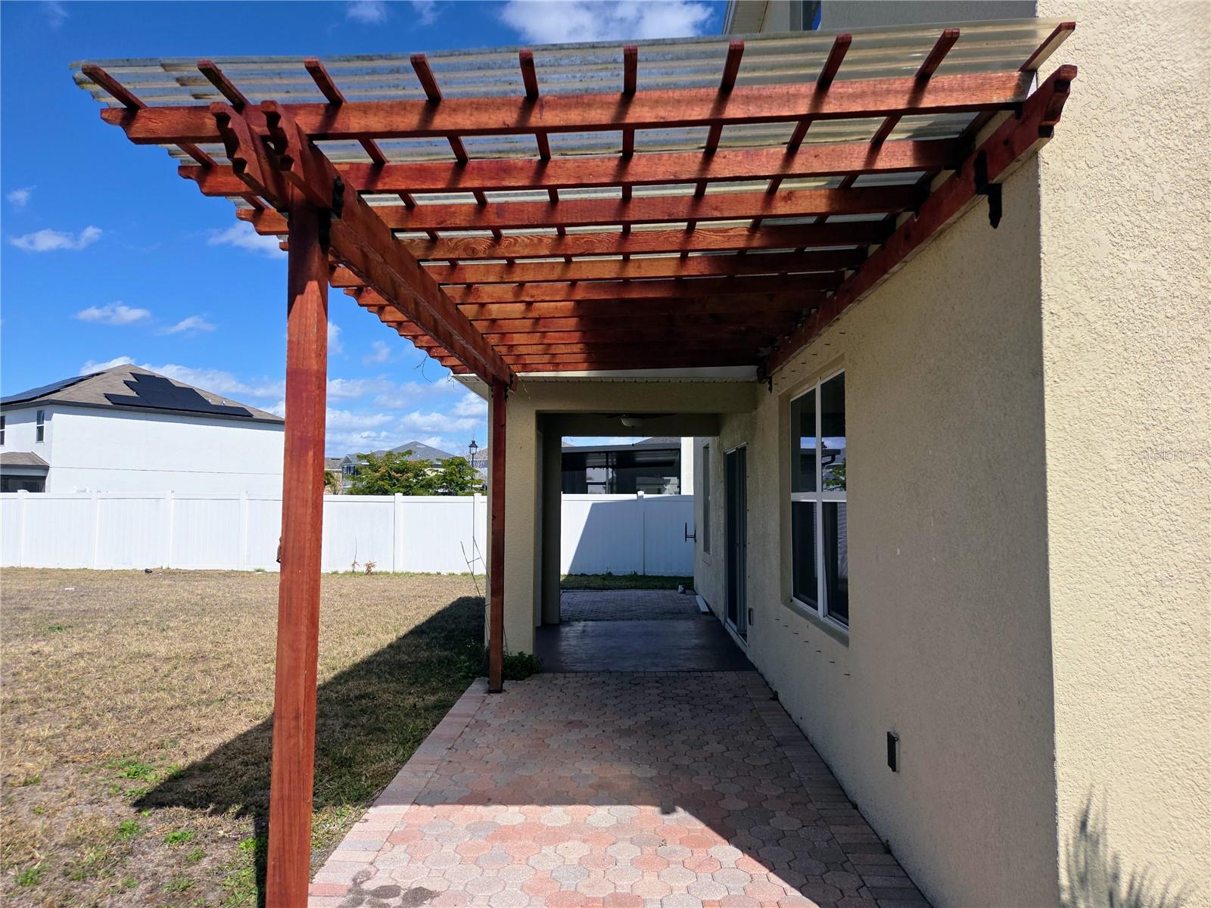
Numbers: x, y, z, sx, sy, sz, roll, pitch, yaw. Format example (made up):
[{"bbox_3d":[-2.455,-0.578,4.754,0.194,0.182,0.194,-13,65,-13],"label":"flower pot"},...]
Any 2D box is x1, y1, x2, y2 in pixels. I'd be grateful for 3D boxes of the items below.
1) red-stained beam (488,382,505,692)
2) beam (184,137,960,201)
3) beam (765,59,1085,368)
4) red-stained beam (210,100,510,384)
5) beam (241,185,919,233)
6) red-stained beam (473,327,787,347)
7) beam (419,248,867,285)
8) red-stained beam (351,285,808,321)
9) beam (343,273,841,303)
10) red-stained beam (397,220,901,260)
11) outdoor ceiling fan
[{"bbox_3d":[-0.860,0.623,6.470,0.093,2.531,0.093,0,-3,1],"label":"red-stained beam"},{"bbox_3d":[-0.115,-0.972,2.761,2.722,0.088,0.038,-2,-3,1],"label":"beam"},{"bbox_3d":[1.279,-0.826,4.442,0.040,0.141,4.653,0,-3,1],"label":"beam"},{"bbox_3d":[-0.911,-0.748,4.482,0.187,0.141,4.678,0,-3,1],"label":"red-stained beam"},{"bbox_3d":[-0.104,-0.950,3.166,2.722,0.088,0.038,-2,-3,1],"label":"beam"},{"bbox_3d":[0.053,-0.823,5.595,2.533,0.088,0.038,-2,-3,1],"label":"red-stained beam"},{"bbox_3d":[-0.028,-0.909,3.975,2.610,0.088,0.038,-2,-3,1],"label":"beam"},{"bbox_3d":[-0.062,-0.863,4.787,2.722,0.088,0.038,-2,-3,1],"label":"red-stained beam"},{"bbox_3d":[-0.073,-0.885,4.381,2.722,0.088,0.038,-2,-3,1],"label":"beam"},{"bbox_3d":[-0.038,-0.930,3.570,2.610,0.088,0.038,-2,-3,1],"label":"red-stained beam"},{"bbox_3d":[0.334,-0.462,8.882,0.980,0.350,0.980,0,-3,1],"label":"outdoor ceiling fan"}]

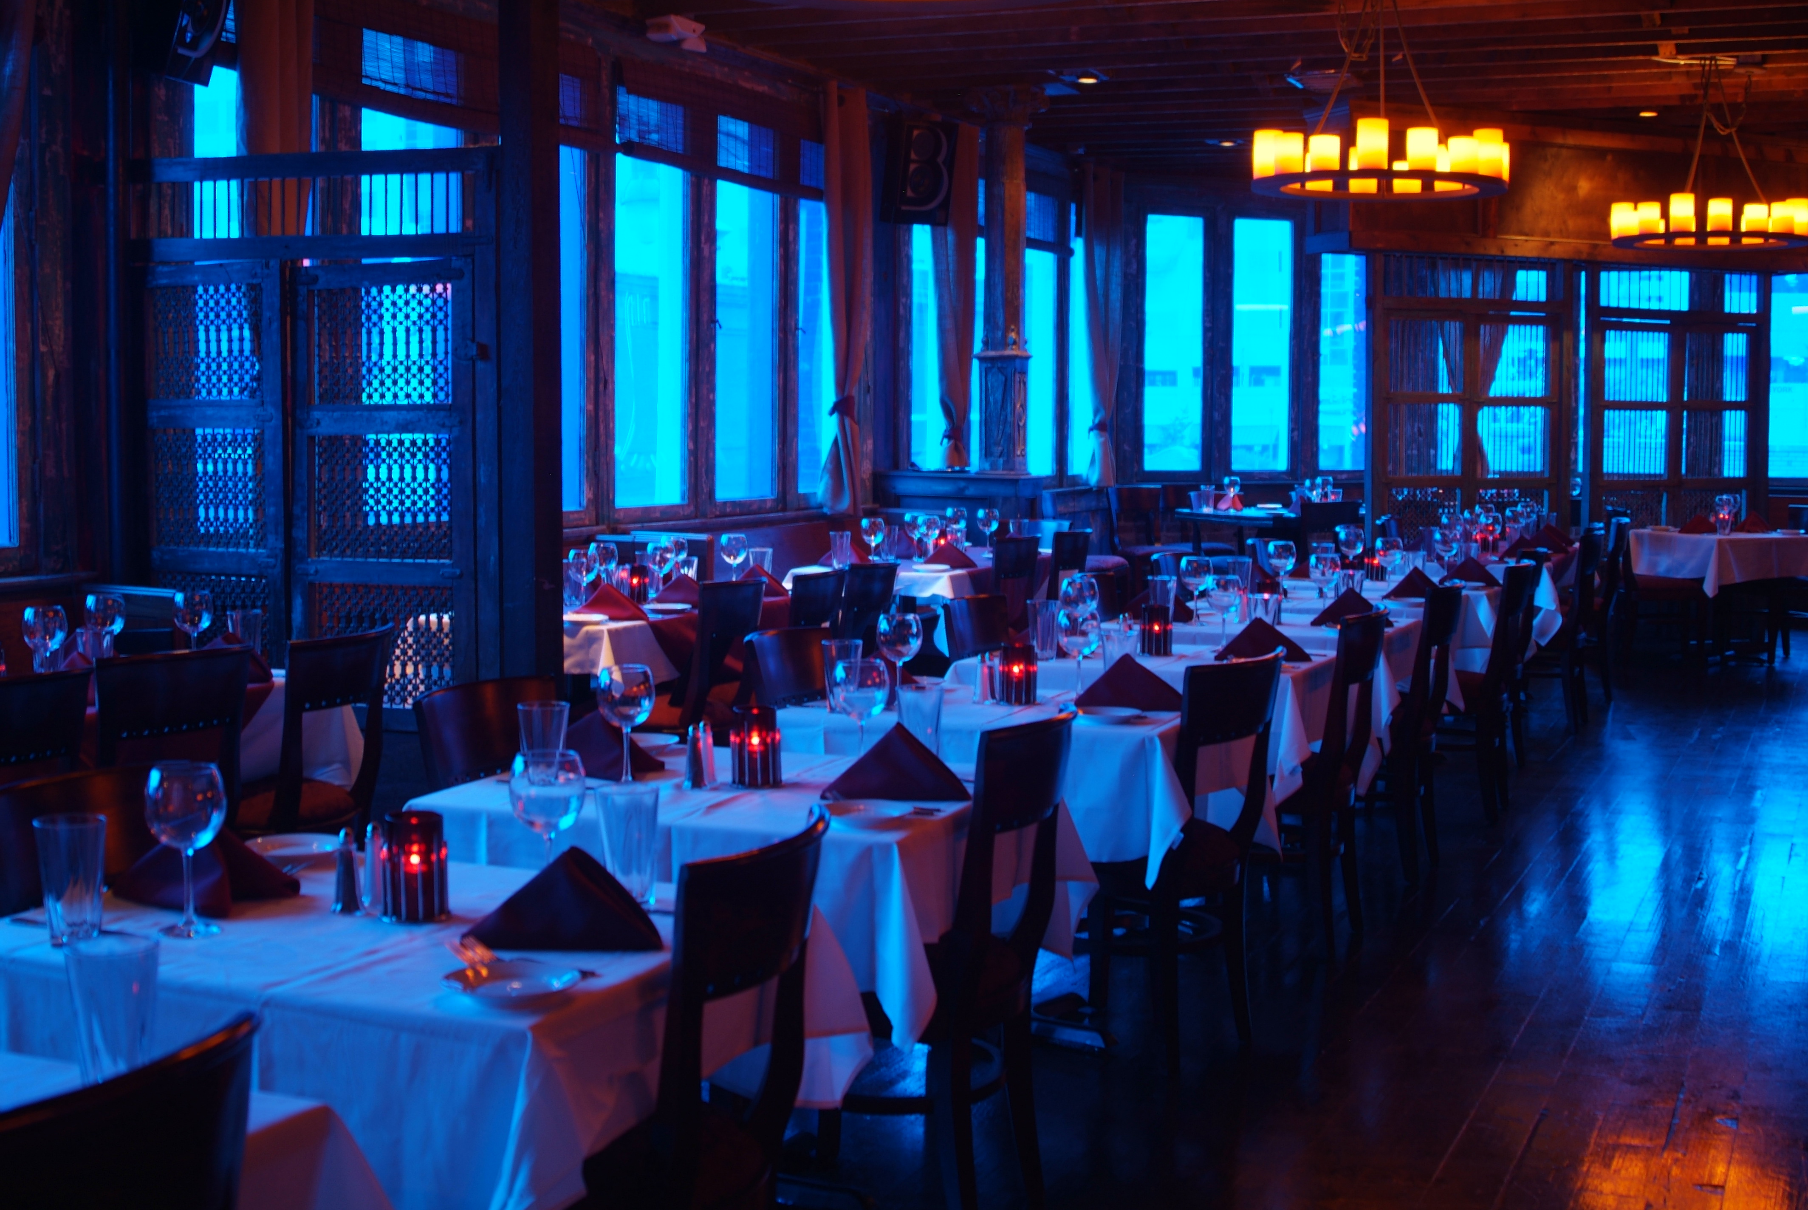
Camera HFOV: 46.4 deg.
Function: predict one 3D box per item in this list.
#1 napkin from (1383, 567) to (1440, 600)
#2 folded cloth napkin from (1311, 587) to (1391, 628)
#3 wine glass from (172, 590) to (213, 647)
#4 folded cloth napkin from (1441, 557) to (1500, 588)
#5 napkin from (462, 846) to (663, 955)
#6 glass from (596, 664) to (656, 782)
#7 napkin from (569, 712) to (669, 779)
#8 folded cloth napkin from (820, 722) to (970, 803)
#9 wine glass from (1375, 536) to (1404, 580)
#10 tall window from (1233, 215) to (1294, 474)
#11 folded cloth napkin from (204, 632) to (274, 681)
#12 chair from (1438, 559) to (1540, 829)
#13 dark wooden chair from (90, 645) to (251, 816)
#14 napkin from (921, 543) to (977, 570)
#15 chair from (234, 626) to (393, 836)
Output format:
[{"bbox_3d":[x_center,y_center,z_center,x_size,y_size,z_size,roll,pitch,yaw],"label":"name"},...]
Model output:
[{"bbox_3d":[1.946,-0.091,8.041,0.255,0.130,0.160,1,5,13],"label":"napkin"},{"bbox_3d":[1.354,0.002,6.433,0.240,0.118,0.155,-1,6,-14],"label":"folded cloth napkin"},{"bbox_3d":[-1.639,0.074,4.870,0.094,0.205,0.094,1,5,0],"label":"wine glass"},{"bbox_3d":[2.261,-0.141,8.420,0.240,0.120,0.190,2,5,25],"label":"folded cloth napkin"},{"bbox_3d":[-0.418,0.367,2.701,0.253,0.128,0.148,1,5,12],"label":"napkin"},{"bbox_3d":[-0.511,0.214,3.868,0.108,0.207,0.108,0,5,-8],"label":"glass"},{"bbox_3d":[-0.588,0.258,4.031,0.261,0.118,0.150,2,5,25],"label":"napkin"},{"bbox_3d":[-0.011,0.270,3.681,0.255,0.130,0.160,1,5,13],"label":"folded cloth napkin"},{"bbox_3d":[1.938,-0.160,8.411,0.108,0.207,0.108,1,5,13],"label":"wine glass"},{"bbox_3d":[2.708,-1.979,16.000,0.530,1.926,0.080,-2,5,-18],"label":"tall window"},{"bbox_3d":[-1.713,0.124,5.326,0.255,0.125,0.160,1,5,9],"label":"folded cloth napkin"},{"bbox_3d":[1.934,0.292,7.506,0.520,0.870,0.430,2,5,25],"label":"chair"},{"bbox_3d":[-1.822,0.531,4.750,0.520,0.870,0.430,2,5,25],"label":"dark wooden chair"},{"bbox_3d":[0.199,-0.227,9.300,0.240,0.120,0.190,2,5,25],"label":"napkin"},{"bbox_3d":[-1.590,0.511,5.180,0.530,0.900,0.440,2,5,18],"label":"chair"}]

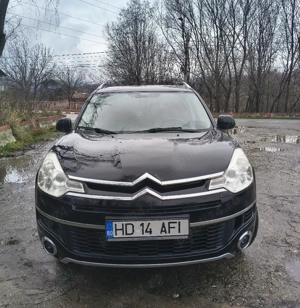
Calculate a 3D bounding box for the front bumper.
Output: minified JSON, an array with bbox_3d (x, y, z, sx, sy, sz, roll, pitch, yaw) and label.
[{"bbox_3d":[-0.017,0.456,2.160,1.760,0.480,0.540,-1,9,-1],"label":"front bumper"}]

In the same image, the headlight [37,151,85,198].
[{"bbox_3d":[-0.664,0.157,2.217,0.410,0.280,0.500,-1,9,-1],"label":"headlight"}]

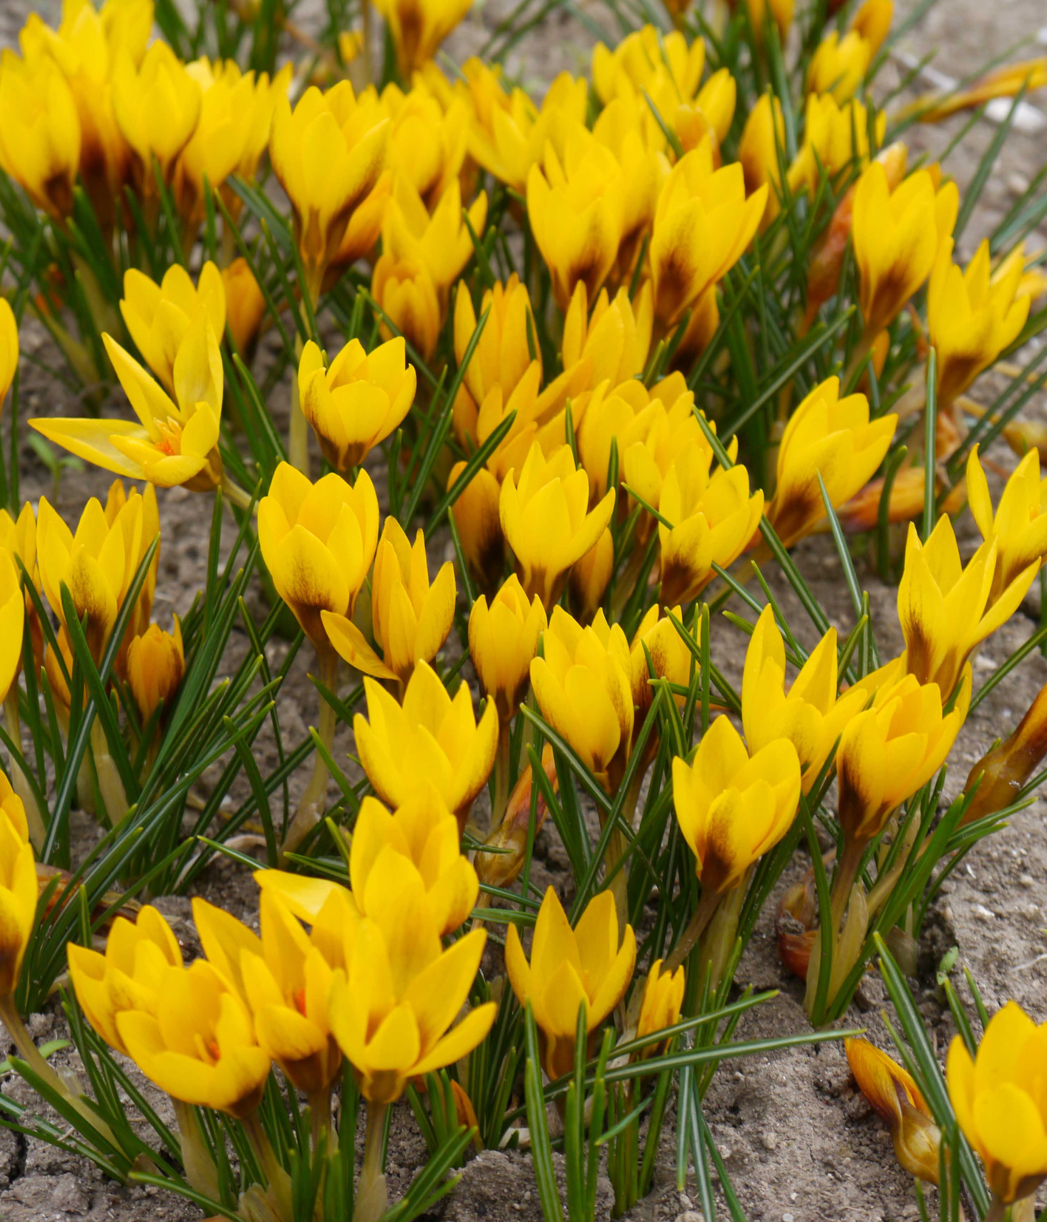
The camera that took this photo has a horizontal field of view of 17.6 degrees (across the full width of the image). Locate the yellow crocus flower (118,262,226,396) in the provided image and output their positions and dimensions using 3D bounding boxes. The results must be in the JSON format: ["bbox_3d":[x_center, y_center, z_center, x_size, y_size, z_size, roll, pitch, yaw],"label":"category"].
[{"bbox_3d":[-0.102,-0.078,0.990,0.031,0.040,0.031,3,38,0],"label":"yellow crocus flower"}]

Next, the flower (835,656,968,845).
[{"bbox_3d":[0.079,0.032,0.706,0.025,0.039,0.025,15,31,-9],"label":"flower"}]

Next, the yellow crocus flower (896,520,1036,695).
[{"bbox_3d":[0.114,0.002,0.870,0.034,0.048,0.034,5,38,-4],"label":"yellow crocus flower"}]

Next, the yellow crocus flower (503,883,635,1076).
[{"bbox_3d":[0.011,0.089,0.780,0.030,0.043,0.030,0,38,0],"label":"yellow crocus flower"}]

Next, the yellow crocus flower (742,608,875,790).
[{"bbox_3d":[0.070,0.026,0.843,0.032,0.048,0.032,2,38,-2],"label":"yellow crocus flower"}]

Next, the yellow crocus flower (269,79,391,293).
[{"bbox_3d":[-0.047,-0.099,0.815,0.029,0.052,0.028,3,36,-2],"label":"yellow crocus flower"}]

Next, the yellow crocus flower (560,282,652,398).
[{"bbox_3d":[0.023,-0.071,0.961,0.025,0.041,0.025,4,38,-3],"label":"yellow crocus flower"}]

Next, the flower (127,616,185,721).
[{"bbox_3d":[-0.078,0.013,0.720,0.012,0.027,0.012,0,36,0],"label":"flower"}]

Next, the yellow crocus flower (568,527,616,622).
[{"bbox_3d":[0.017,-0.009,0.940,0.017,0.031,0.017,4,38,0],"label":"yellow crocus flower"}]

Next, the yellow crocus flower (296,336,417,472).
[{"bbox_3d":[-0.040,-0.047,0.805,0.029,0.030,0.028,0,37,0],"label":"yellow crocus flower"}]

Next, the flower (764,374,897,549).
[{"bbox_3d":[0.081,-0.038,0.945,0.030,0.045,0.030,27,35,0],"label":"flower"}]

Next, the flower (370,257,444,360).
[{"bbox_3d":[-0.035,-0.089,1.010,0.021,0.031,0.021,0,38,0],"label":"flower"}]

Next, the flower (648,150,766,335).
[{"bbox_3d":[0.052,-0.102,0.971,0.031,0.052,0.031,11,37,-9],"label":"flower"}]

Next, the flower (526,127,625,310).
[{"bbox_3d":[0.014,-0.104,0.910,0.027,0.048,0.027,-2,32,1],"label":"flower"}]

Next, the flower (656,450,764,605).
[{"bbox_3d":[0.049,-0.019,0.893,0.026,0.043,0.026,8,38,-6],"label":"flower"}]

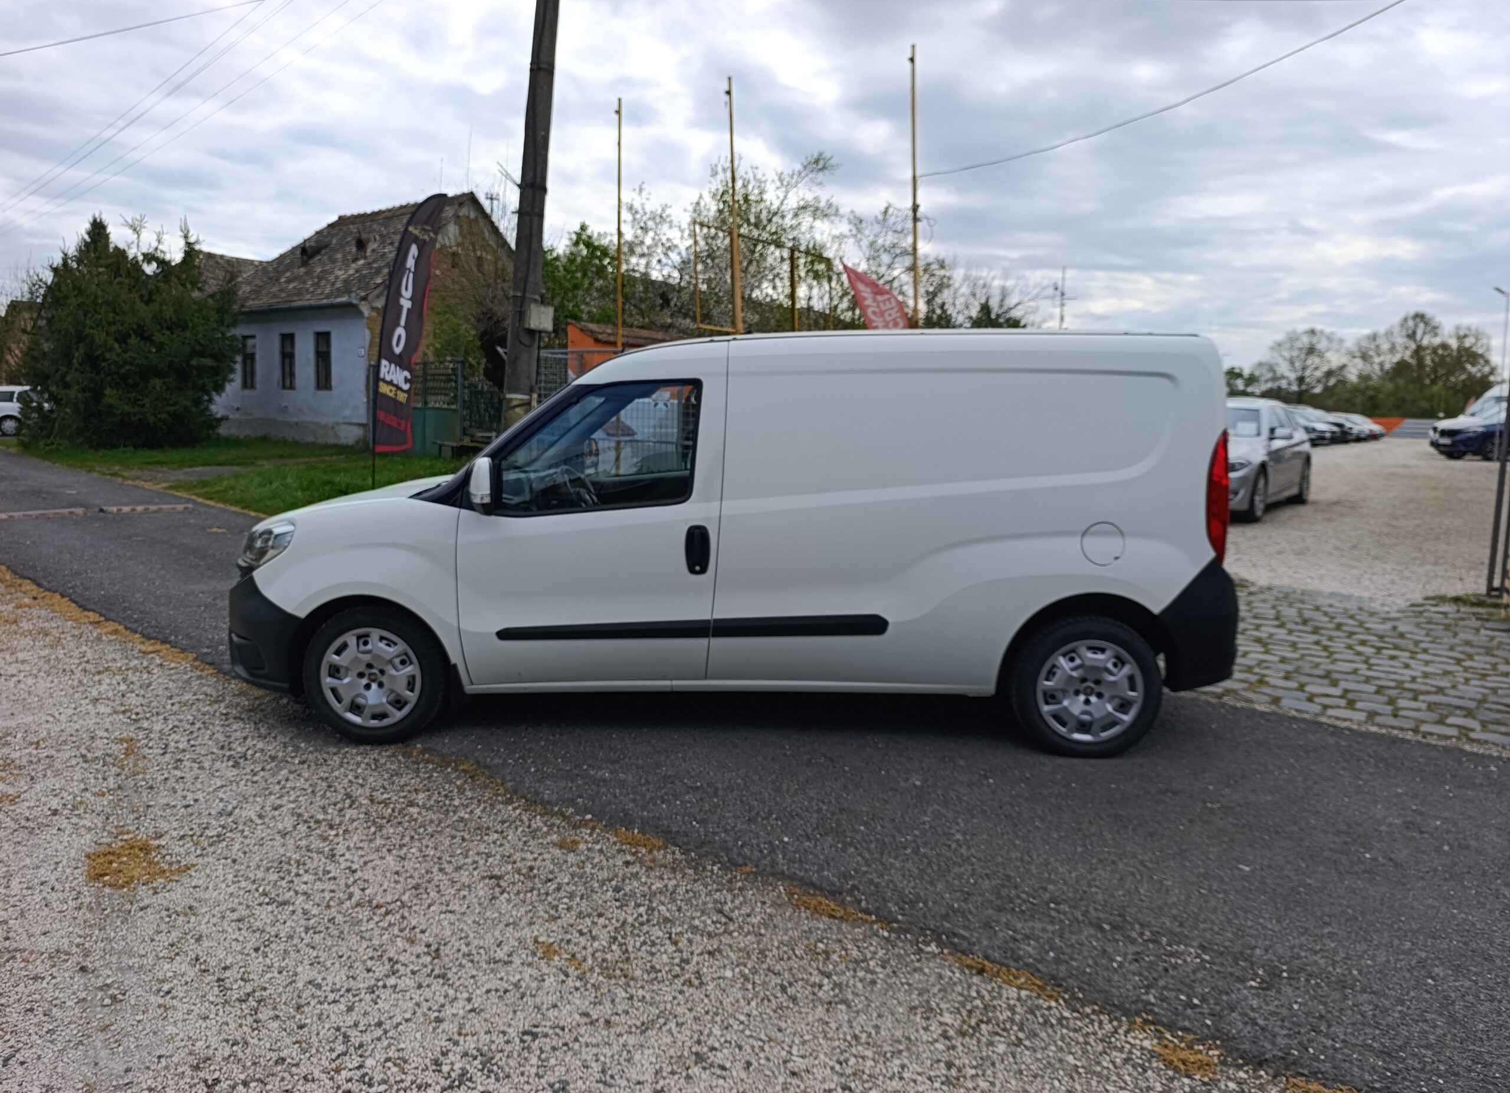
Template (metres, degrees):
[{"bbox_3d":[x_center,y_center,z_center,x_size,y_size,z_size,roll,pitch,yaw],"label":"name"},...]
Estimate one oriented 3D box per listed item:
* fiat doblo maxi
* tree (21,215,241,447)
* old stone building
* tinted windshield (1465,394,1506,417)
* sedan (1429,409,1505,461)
[{"bbox_3d":[-0.163,-0.136,5.154,4.750,1.870,1.860,1,8,2],"label":"fiat doblo maxi"},{"bbox_3d":[-16.283,-5.571,26.114,5.000,5.750,4.900,6,10,37],"label":"tree"},{"bbox_3d":[-11.206,-6.364,28.808,9.800,6.500,6.300,7,10,38],"label":"old stone building"},{"bbox_3d":[20.324,-3.876,27.855,0.750,0.600,1.450,0,8,-7],"label":"tinted windshield"},{"bbox_3d":[21.221,-3.260,27.955,4.600,1.650,1.880,0,8,-7],"label":"sedan"}]

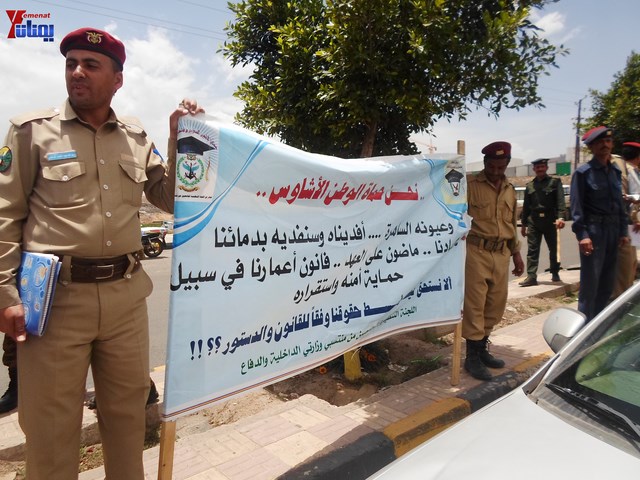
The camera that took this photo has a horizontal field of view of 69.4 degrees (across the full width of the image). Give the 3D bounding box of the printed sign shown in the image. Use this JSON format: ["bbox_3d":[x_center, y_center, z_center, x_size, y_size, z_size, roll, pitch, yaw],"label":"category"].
[{"bbox_3d":[0.203,0.066,2.462,2.120,1.180,0.120,-6,9,-42],"label":"printed sign"}]

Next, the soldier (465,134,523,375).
[{"bbox_3d":[1.296,0.131,3.494,0.520,1.720,0.370,-3,8,-22],"label":"soldier"}]

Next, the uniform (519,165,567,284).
[{"bbox_3d":[3.172,-0.229,6.575,0.620,1.620,0.400,4,8,30],"label":"uniform"}]

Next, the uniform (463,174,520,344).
[{"bbox_3d":[1.296,0.132,3.494,0.500,1.290,0.340,-3,8,-22],"label":"uniform"}]

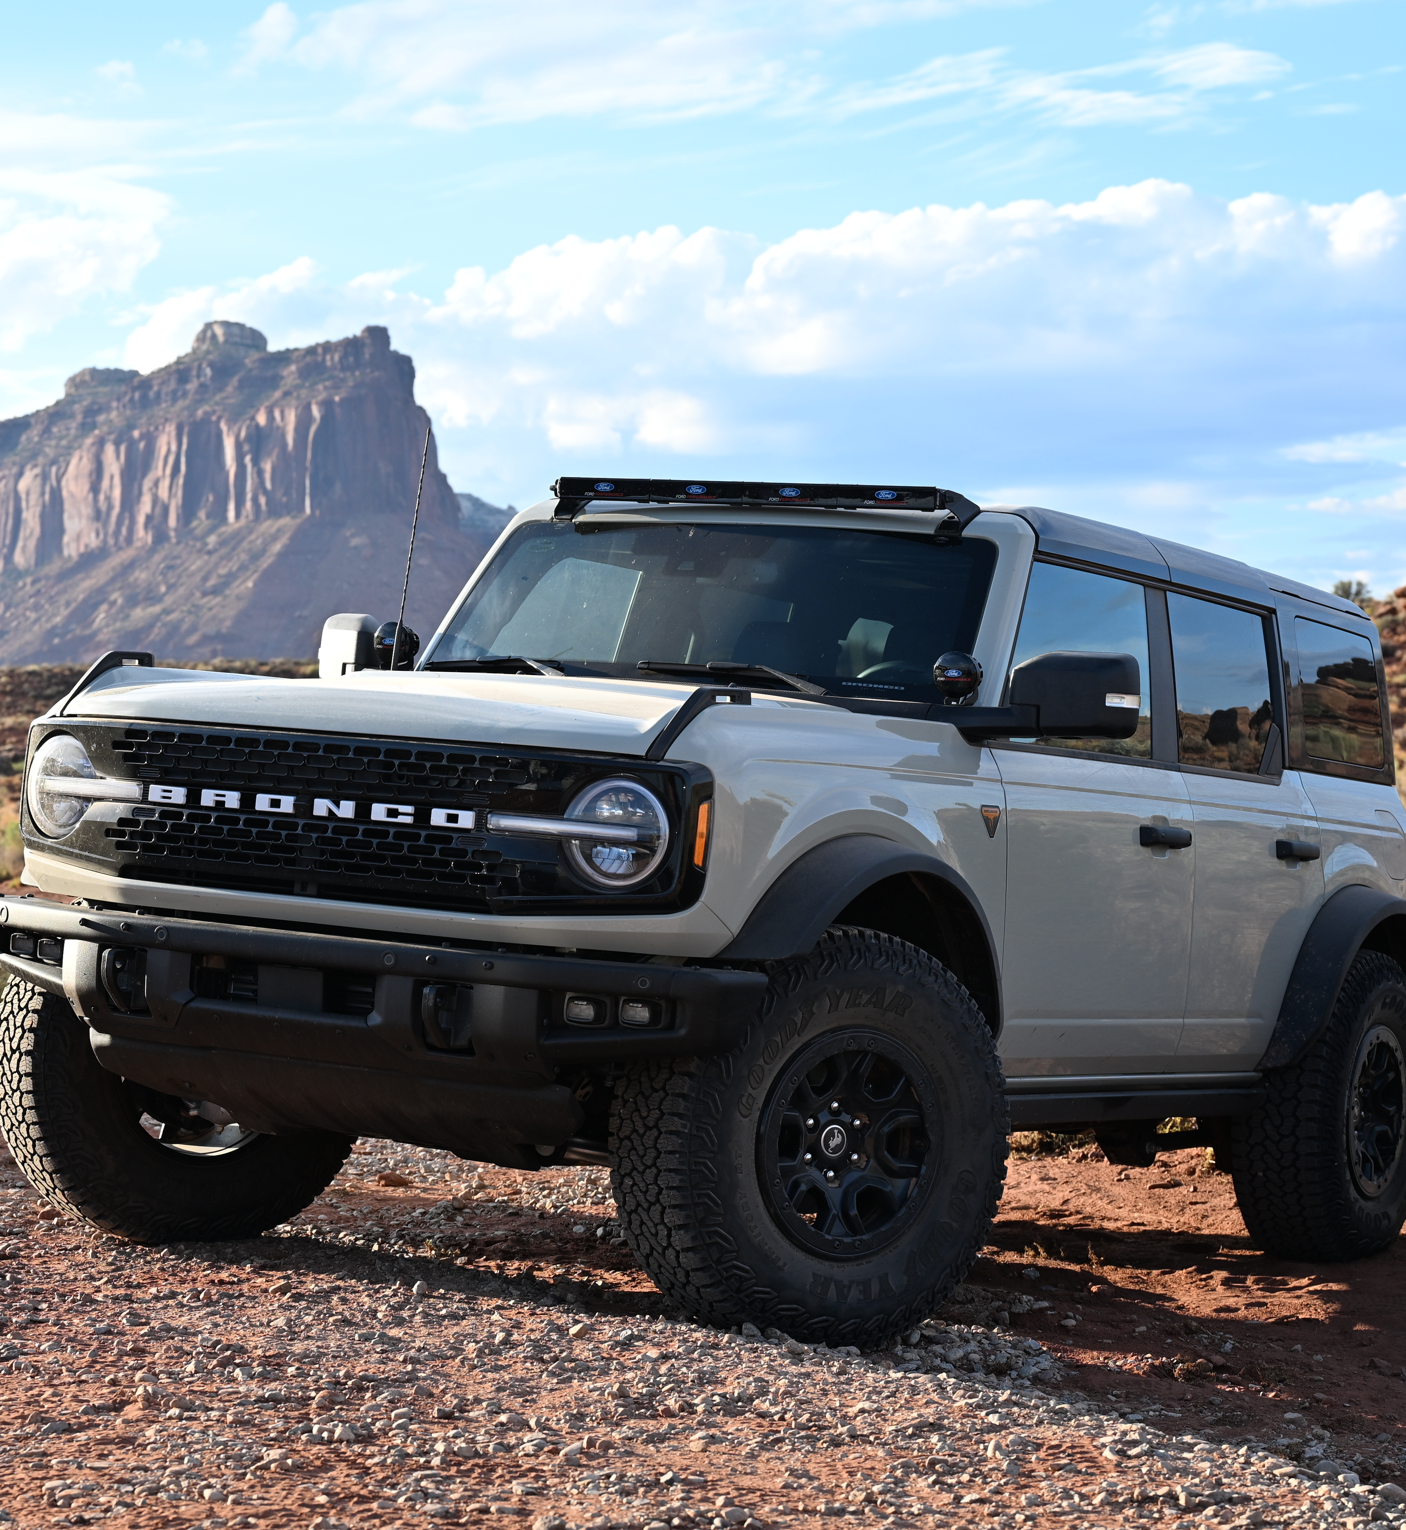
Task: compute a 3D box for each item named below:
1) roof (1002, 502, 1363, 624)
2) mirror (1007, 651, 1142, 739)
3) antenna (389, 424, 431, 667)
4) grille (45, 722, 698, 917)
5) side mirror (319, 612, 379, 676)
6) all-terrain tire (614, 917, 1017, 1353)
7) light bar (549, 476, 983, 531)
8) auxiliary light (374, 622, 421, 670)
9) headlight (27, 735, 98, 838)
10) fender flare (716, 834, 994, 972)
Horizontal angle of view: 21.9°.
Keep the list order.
[{"bbox_3d":[0.763,-0.546,9.967,1.450,0.150,2.400,4,-1,31],"label":"roof"},{"bbox_3d":[0.823,-0.157,8.079,0.285,0.190,0.160,4,-2,31],"label":"mirror"},{"bbox_3d":[-0.703,-0.490,8.698,0.025,0.662,0.025,4,-8,31],"label":"antenna"},{"bbox_3d":[-0.752,0.106,7.310,1.660,0.335,0.200,4,-2,31],"label":"grille"},{"bbox_3d":[-0.852,-0.273,9.230,0.280,0.200,0.155,4,-1,31],"label":"side mirror"},{"bbox_3d":[0.229,0.775,7.601,0.867,0.867,0.310,5,-1,-33],"label":"all-terrain tire"},{"bbox_3d":[0.115,-0.615,8.687,1.110,0.115,0.170,4,-2,31],"label":"light bar"},{"bbox_3d":[-0.756,-0.289,9.004,0.108,0.115,0.090,4,-1,31],"label":"auxiliary light"},{"bbox_3d":[-1.366,0.050,7.904,0.215,0.220,0.110,4,-1,37],"label":"headlight"},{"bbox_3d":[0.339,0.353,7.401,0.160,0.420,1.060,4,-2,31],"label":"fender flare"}]

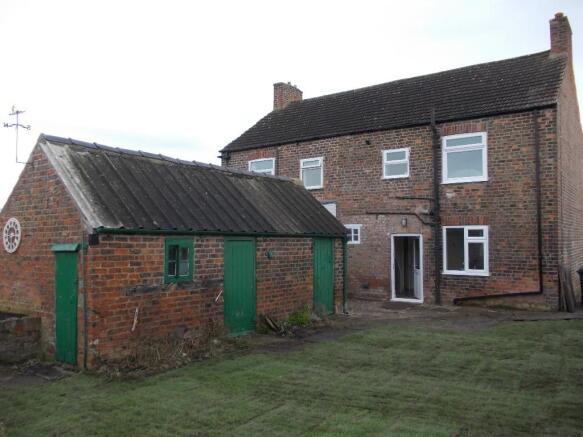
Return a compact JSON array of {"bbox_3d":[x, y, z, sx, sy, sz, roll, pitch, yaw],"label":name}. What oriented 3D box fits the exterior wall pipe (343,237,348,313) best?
[{"bbox_3d":[1.463,1.492,12.499,0.100,2.002,0.090,-2,-3,36],"label":"exterior wall pipe"}]

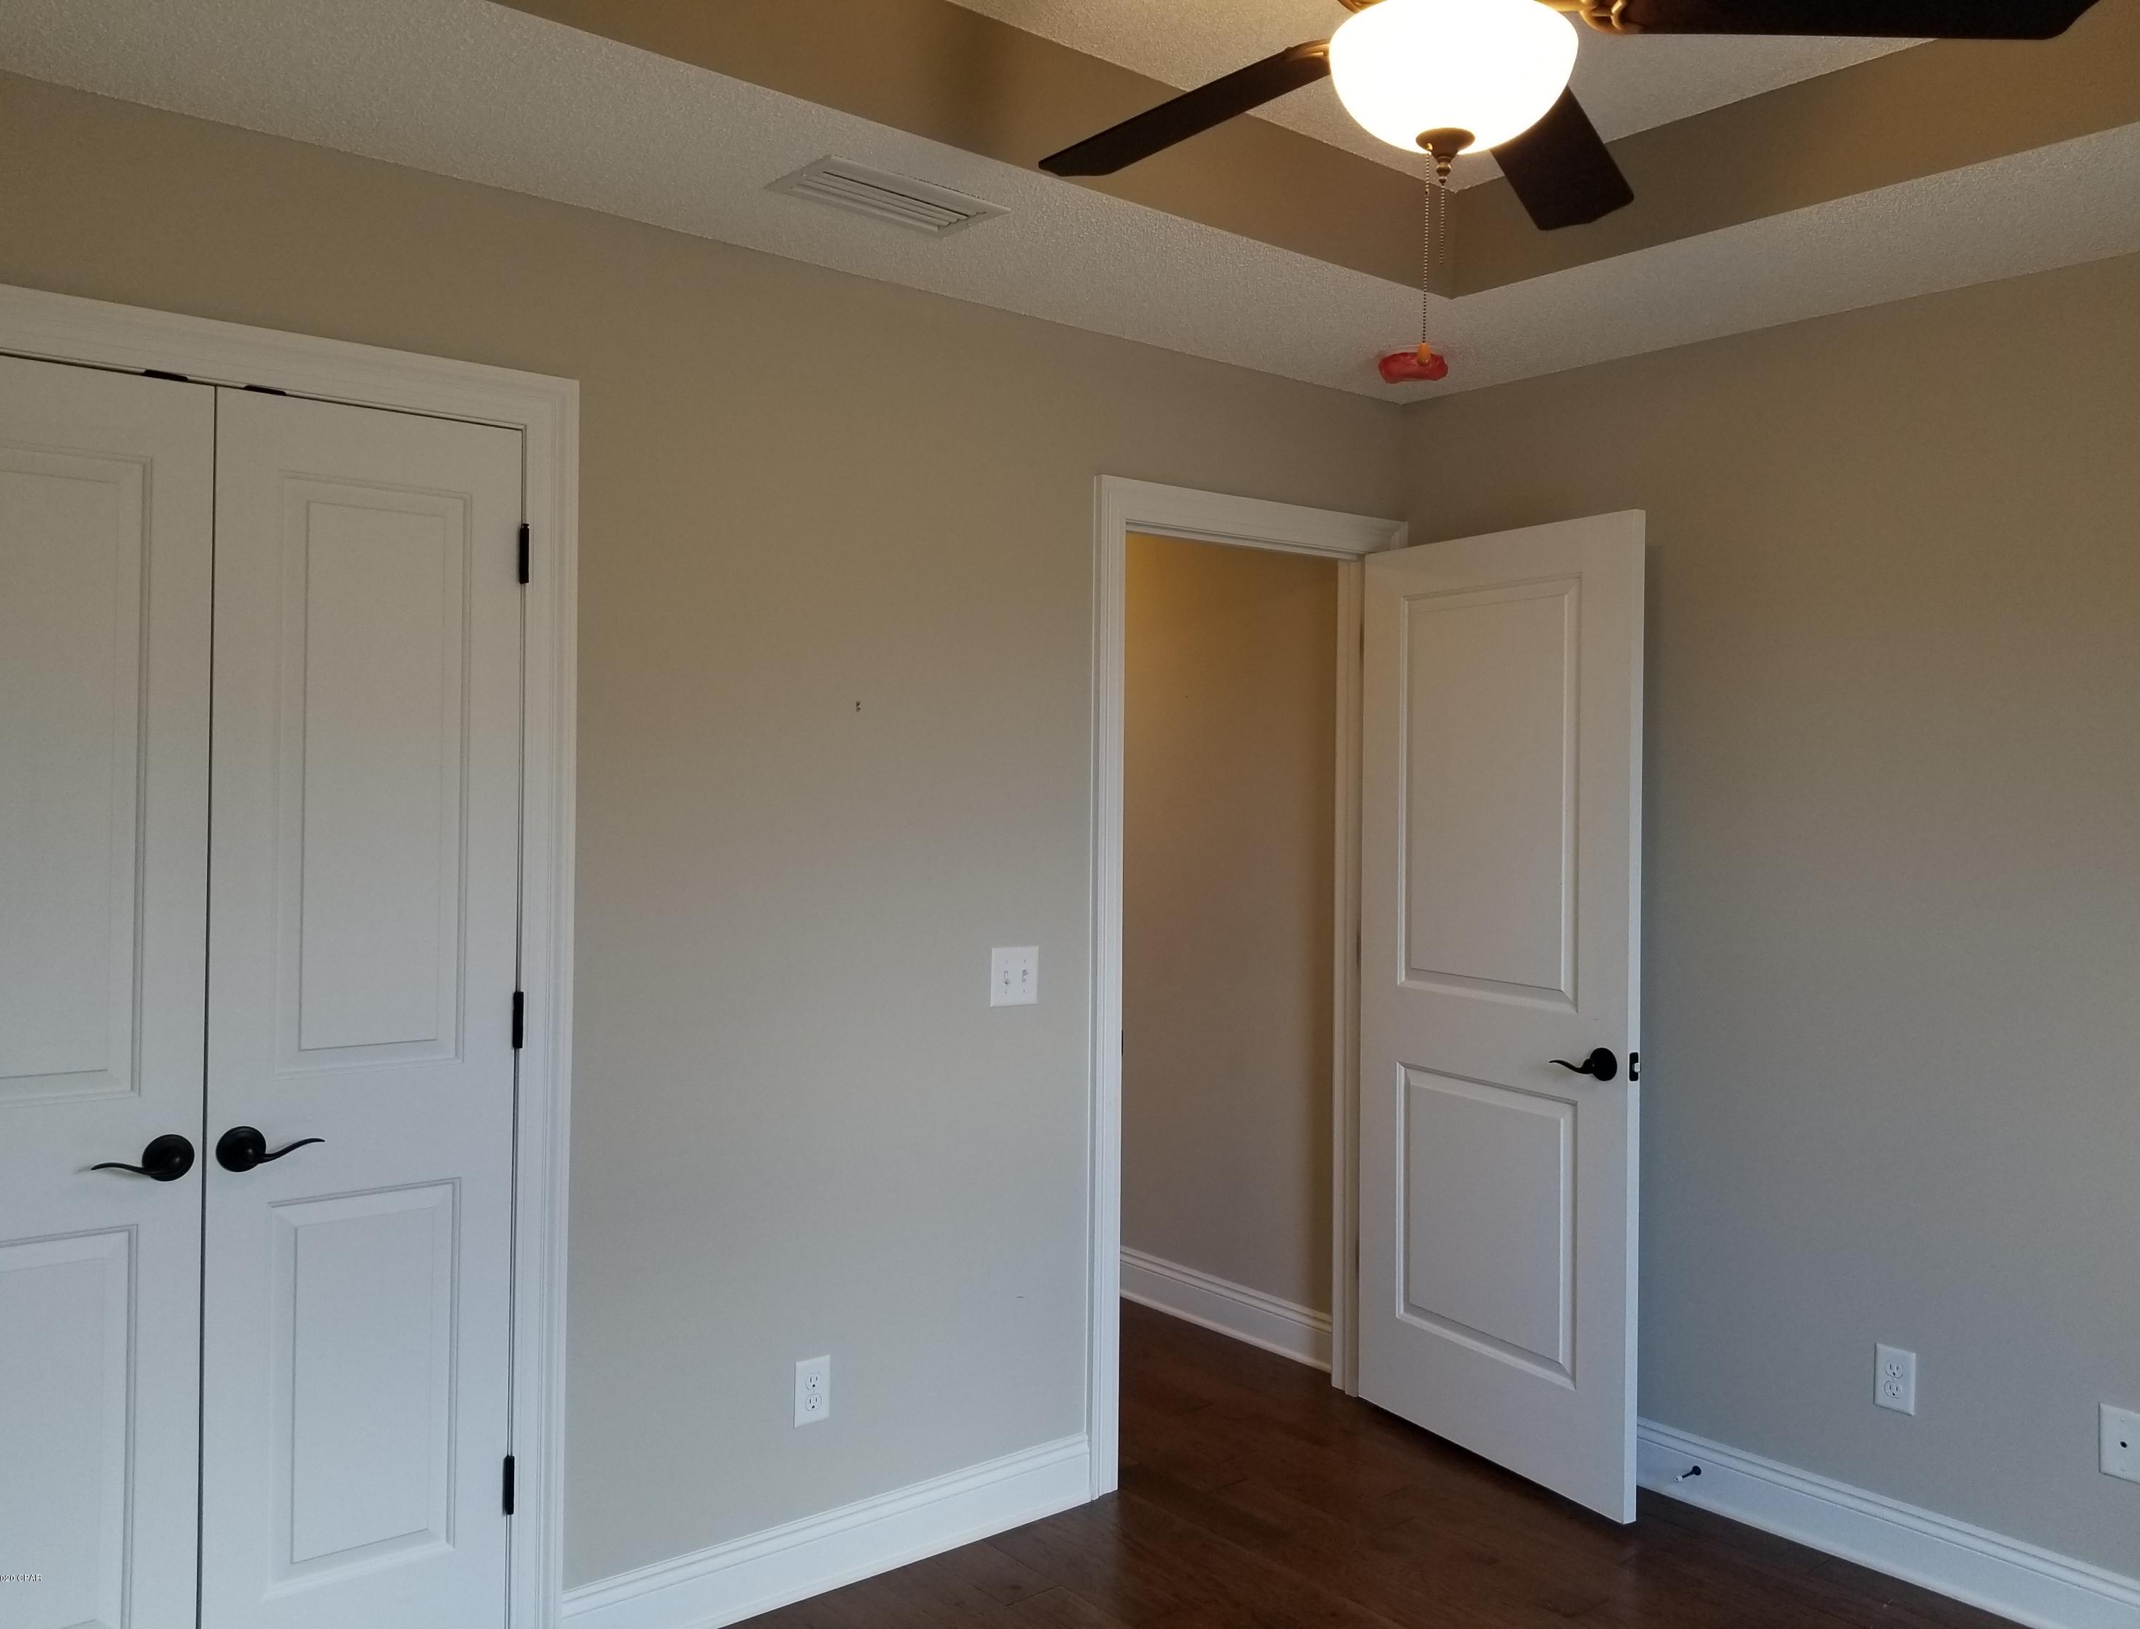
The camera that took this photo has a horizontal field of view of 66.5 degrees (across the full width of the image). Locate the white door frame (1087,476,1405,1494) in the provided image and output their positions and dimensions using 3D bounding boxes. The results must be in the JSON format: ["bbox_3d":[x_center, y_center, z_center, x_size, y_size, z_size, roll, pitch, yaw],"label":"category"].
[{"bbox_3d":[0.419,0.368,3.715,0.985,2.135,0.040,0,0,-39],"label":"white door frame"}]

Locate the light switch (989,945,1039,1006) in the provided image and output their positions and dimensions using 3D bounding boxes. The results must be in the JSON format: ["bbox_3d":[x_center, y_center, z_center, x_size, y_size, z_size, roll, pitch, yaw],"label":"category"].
[{"bbox_3d":[-0.111,0.326,3.271,0.116,0.115,0.014,0,0,-39],"label":"light switch"}]

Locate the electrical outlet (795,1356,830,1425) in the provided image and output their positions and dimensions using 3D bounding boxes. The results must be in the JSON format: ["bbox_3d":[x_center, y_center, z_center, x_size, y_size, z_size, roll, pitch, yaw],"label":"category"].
[{"bbox_3d":[-0.470,1.055,2.983,0.071,0.115,0.010,0,0,-39],"label":"electrical outlet"}]

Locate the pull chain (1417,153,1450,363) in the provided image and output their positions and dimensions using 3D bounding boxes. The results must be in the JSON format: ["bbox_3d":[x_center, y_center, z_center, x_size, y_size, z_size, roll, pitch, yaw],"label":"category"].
[{"bbox_3d":[0.424,-0.647,1.900,0.036,0.243,0.030,1,0,0],"label":"pull chain"}]

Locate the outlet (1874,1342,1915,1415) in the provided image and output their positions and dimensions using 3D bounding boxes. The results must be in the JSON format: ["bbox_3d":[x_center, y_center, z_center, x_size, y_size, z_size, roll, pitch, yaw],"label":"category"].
[{"bbox_3d":[1.549,1.061,3.060,0.010,0.115,0.071,0,0,-40],"label":"outlet"}]

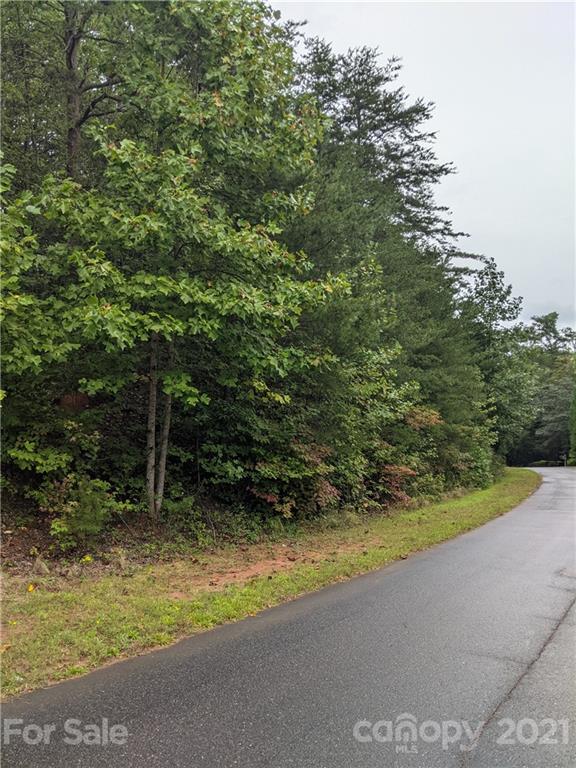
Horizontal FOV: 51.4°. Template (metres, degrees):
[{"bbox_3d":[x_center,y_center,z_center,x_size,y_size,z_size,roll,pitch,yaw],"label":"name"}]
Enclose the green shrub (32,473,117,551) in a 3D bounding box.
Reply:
[{"bbox_3d":[-3.672,2.231,10.400,1.400,1.280,1.200,3,-8,-19],"label":"green shrub"}]

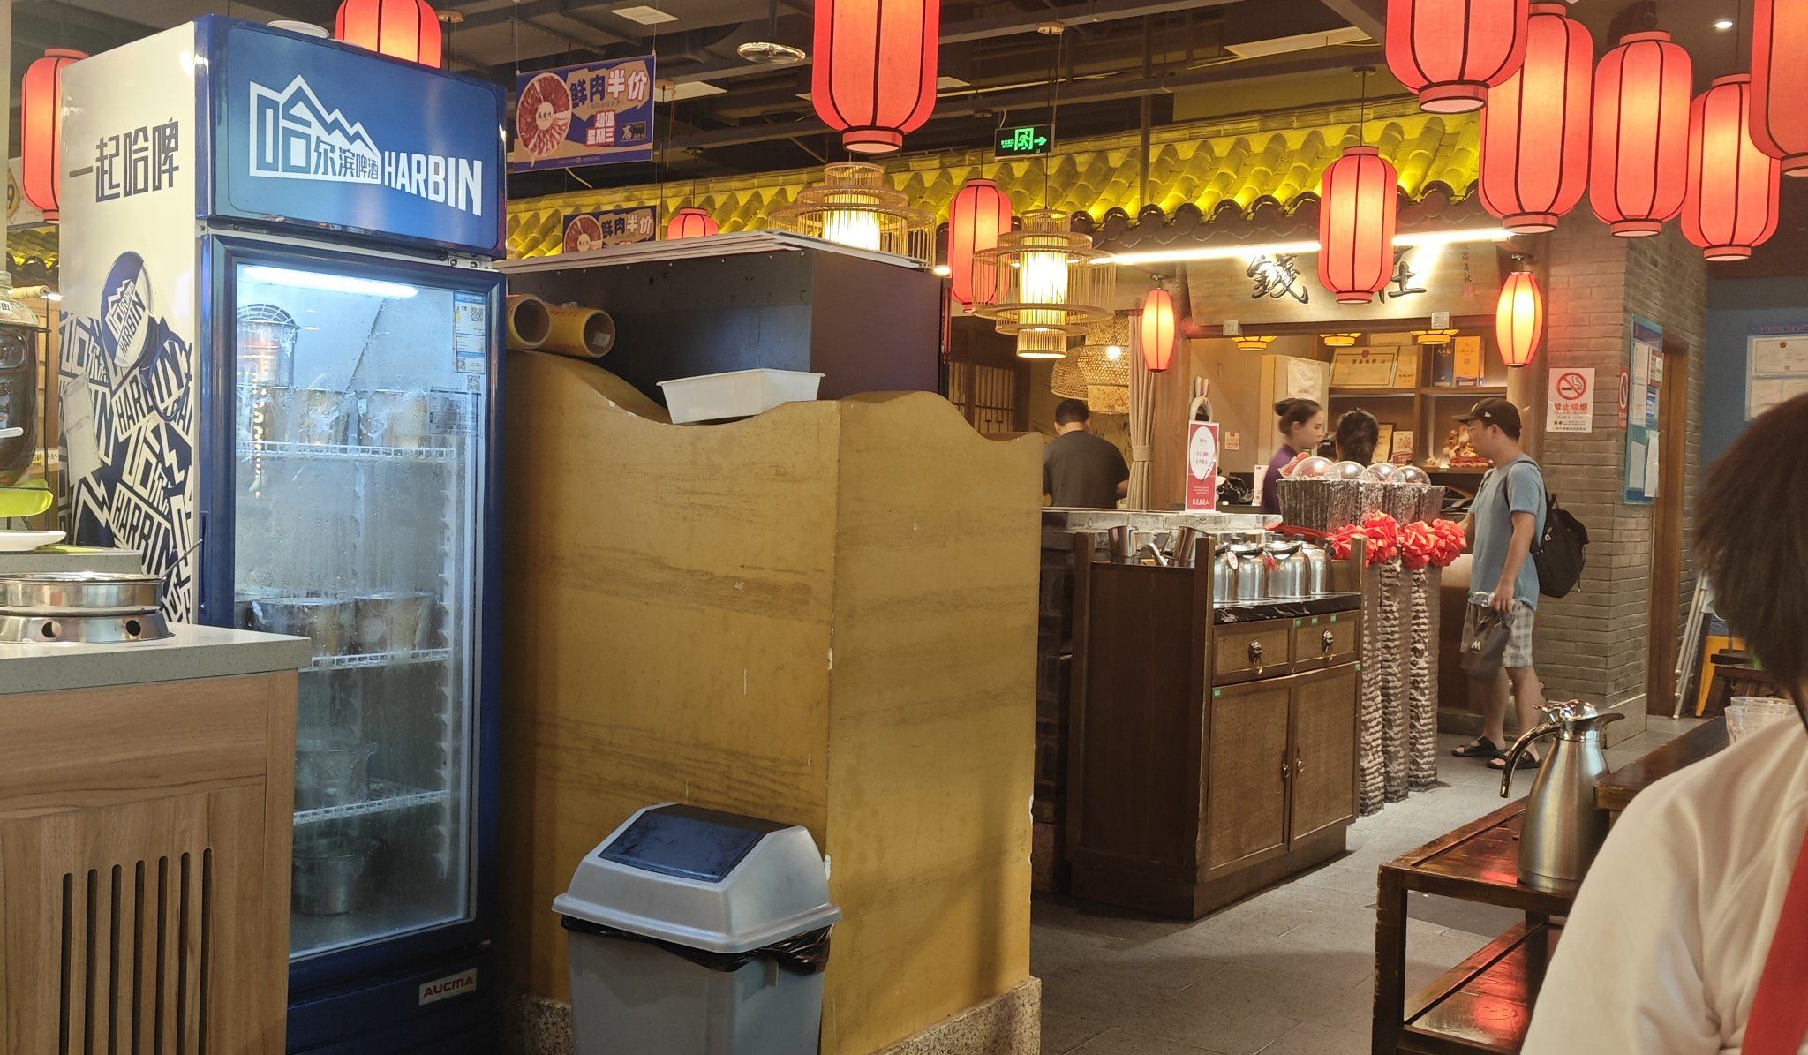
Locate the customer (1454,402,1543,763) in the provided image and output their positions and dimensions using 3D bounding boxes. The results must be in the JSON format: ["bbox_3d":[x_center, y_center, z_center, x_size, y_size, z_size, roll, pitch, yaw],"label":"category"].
[{"bbox_3d":[2.654,0.230,7.131,0.430,1.620,0.470,3,2,28],"label":"customer"}]

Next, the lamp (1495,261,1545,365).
[{"bbox_3d":[2.901,-0.987,7.551,0.228,0.460,0.228,3,2,35],"label":"lamp"}]

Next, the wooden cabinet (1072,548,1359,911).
[{"bbox_3d":[1.057,0.580,5.277,0.420,1.100,1.350,3,2,35],"label":"wooden cabinet"}]

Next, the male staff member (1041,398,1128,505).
[{"bbox_3d":[0.885,0.199,8.026,0.500,1.680,0.360,2,2,-6],"label":"male staff member"}]

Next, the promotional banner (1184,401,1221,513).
[{"bbox_3d":[0.980,-0.222,5.249,0.050,0.345,0.210,3,2,35],"label":"promotional banner"}]

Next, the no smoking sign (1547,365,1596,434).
[{"bbox_3d":[3.206,-0.608,7.688,0.200,0.303,0.006,3,2,35],"label":"no smoking sign"}]

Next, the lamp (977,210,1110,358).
[{"bbox_3d":[0.521,-0.902,5.950,0.520,0.530,0.520,2,2,0],"label":"lamp"}]

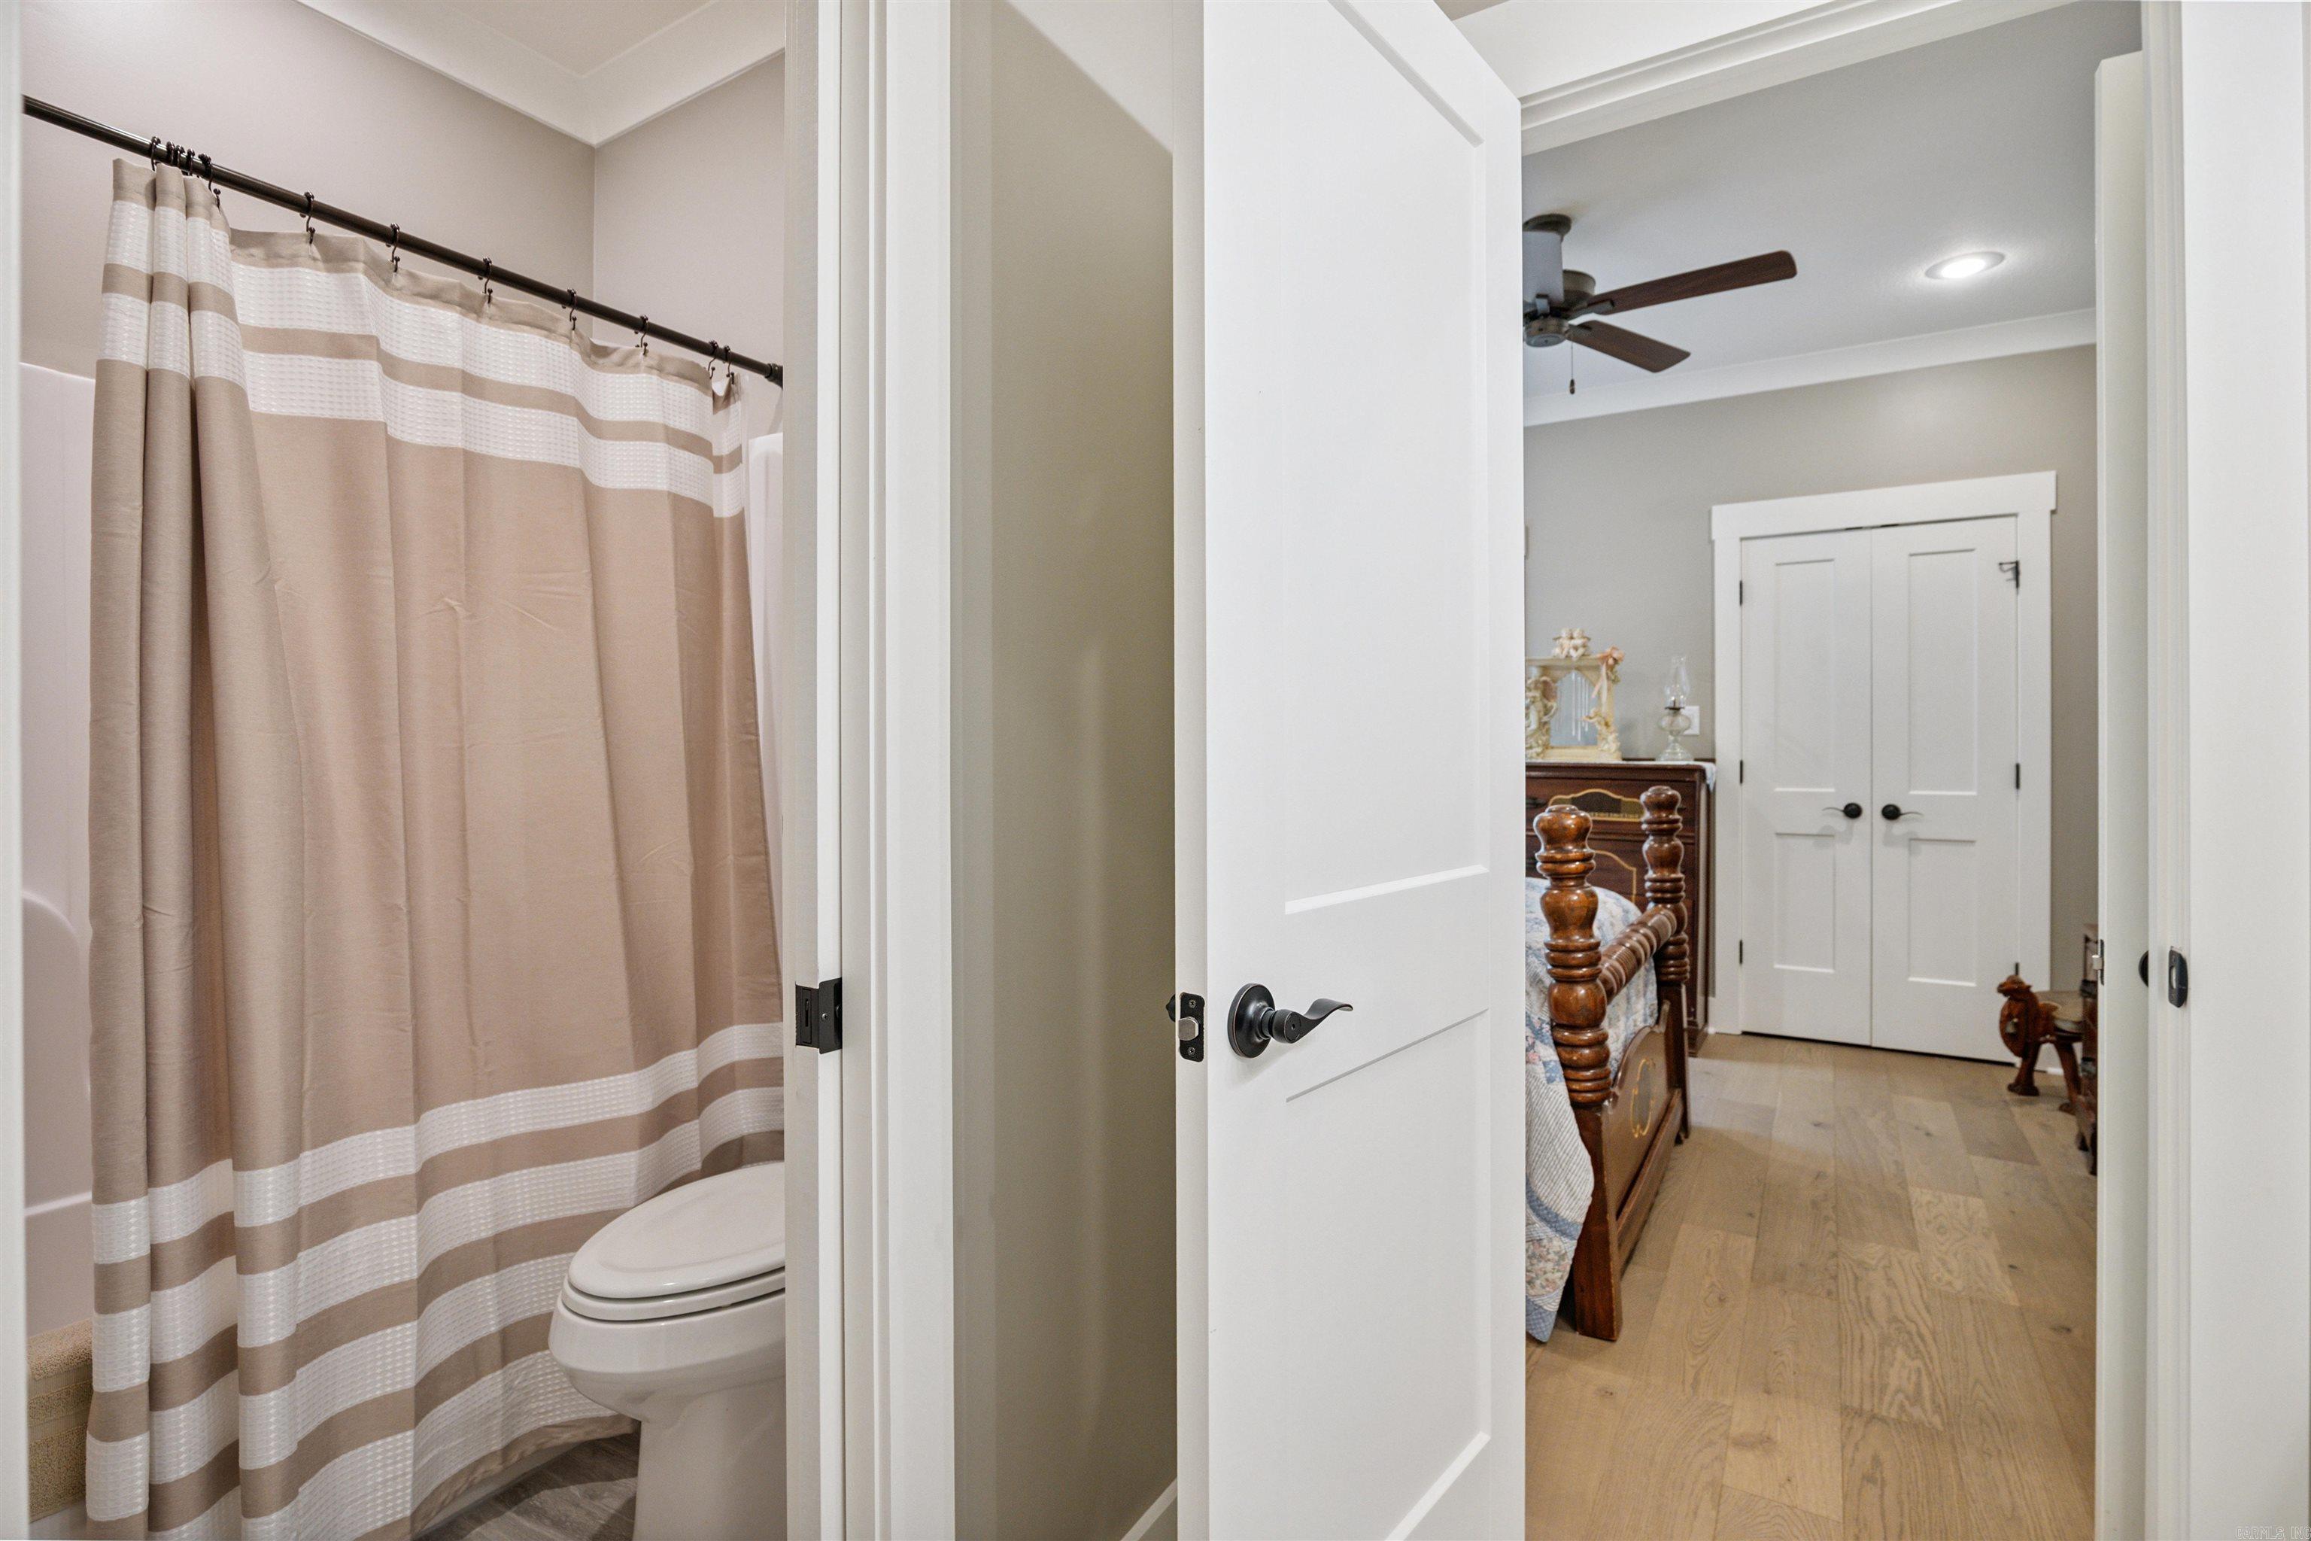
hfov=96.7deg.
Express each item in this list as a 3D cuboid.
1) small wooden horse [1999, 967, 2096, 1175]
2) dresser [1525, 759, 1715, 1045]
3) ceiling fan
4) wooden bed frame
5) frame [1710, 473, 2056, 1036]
[{"bbox_3d":[3.100,0.880,3.390,0.560,0.440,0.290,0,1,2],"label":"small wooden horse"},{"bbox_3d":[1.850,0.520,4.310,0.820,1.130,0.480,0,1,29],"label":"dresser"},{"bbox_3d":[1.170,-1.440,3.070,1.270,0.370,1.270,0,1,28],"label":"ceiling fan"},{"bbox_3d":[0.385,0.550,3.100,2.080,1.130,1.400,1,1,32],"label":"wooden bed frame"},{"bbox_3d":[2.840,0.000,4.060,1.120,2.190,0.110,0,1,28],"label":"frame"}]

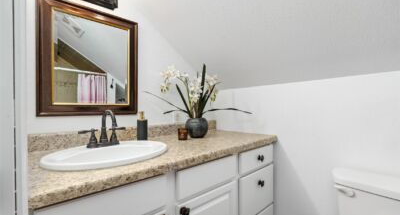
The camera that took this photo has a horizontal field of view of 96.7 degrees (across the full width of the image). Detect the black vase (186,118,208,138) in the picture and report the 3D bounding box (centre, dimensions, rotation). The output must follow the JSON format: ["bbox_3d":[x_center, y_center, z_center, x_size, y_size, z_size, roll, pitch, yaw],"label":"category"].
[{"bbox_3d":[-0.021,0.144,1.264,0.162,0.132,0.162,0,0,0],"label":"black vase"}]

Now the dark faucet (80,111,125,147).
[{"bbox_3d":[-0.479,0.108,0.908,0.239,0.184,0.161,0,0,-42],"label":"dark faucet"}]

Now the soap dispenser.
[{"bbox_3d":[-0.373,0.119,1.159,0.067,0.182,0.069,0,0,17],"label":"soap dispenser"}]

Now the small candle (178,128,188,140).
[{"bbox_3d":[-0.108,0.176,1.168,0.068,0.070,0.068,0,0,0],"label":"small candle"}]

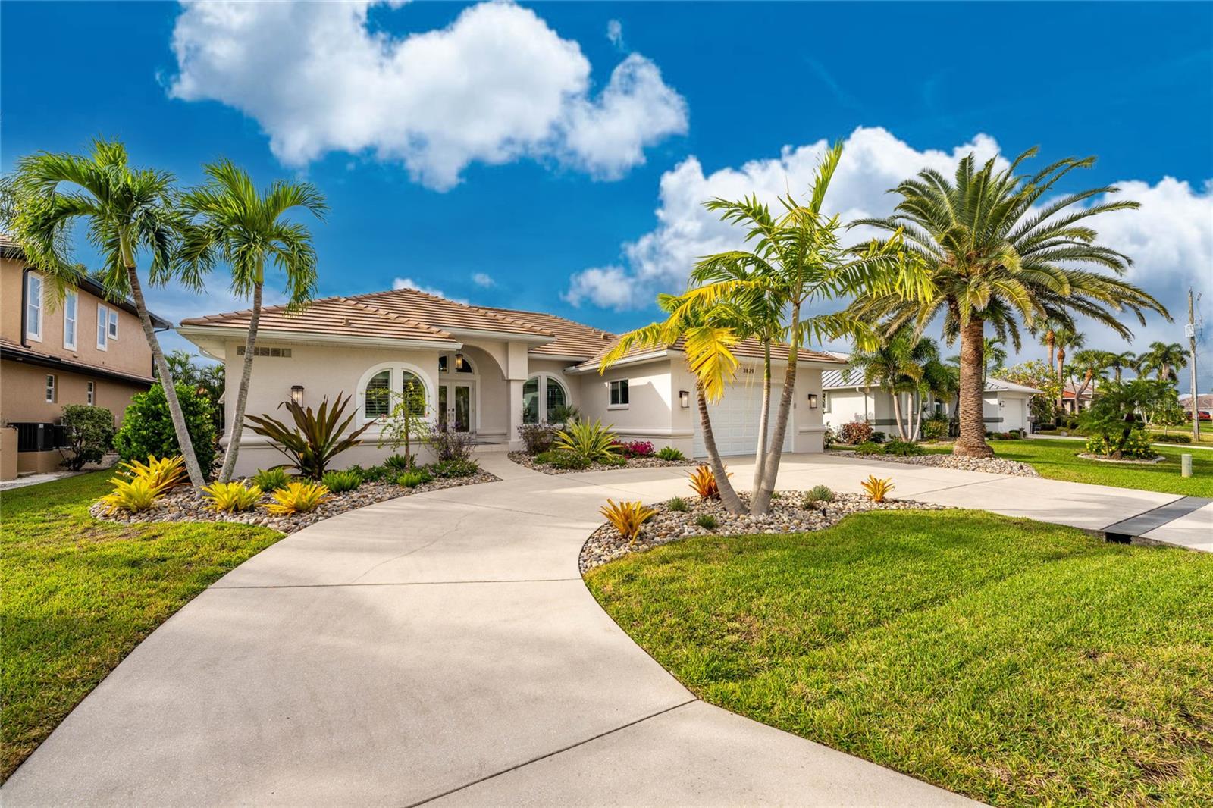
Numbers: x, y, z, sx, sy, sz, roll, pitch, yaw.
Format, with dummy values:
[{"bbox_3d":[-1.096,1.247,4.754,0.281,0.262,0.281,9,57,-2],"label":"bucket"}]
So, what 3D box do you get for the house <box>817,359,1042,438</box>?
[{"bbox_3d":[20.463,-0.559,35.365,17.700,5.500,13.400,1,-1,-28],"label":"house"}]

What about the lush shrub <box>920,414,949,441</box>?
[{"bbox_3d":[17.757,1.248,25.480,1.300,1.500,1.300,-1,-1,35],"label":"lush shrub"}]

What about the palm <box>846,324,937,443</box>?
[{"bbox_3d":[15.076,-1.058,24.800,4.100,5.952,4.000,-2,-2,31],"label":"palm"}]

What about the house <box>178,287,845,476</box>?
[{"bbox_3d":[-3.609,-1.373,21.085,20.150,6.530,17.150,1,-1,-28],"label":"house"}]

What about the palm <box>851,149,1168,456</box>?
[{"bbox_3d":[12.399,-2.994,15.662,7.400,9.600,7.400,-1,-1,38],"label":"palm"}]

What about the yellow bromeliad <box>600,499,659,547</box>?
[{"bbox_3d":[0.283,1.372,5.724,0.720,0.540,0.700,0,-1,3],"label":"yellow bromeliad"}]

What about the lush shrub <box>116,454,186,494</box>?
[{"bbox_3d":[-9.164,1.315,9.476,1.050,0.740,1.000,1,-2,-44],"label":"lush shrub"}]

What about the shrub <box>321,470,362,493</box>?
[{"bbox_3d":[-5.102,1.428,9.074,0.700,0.440,0.680,1,-1,-29],"label":"shrub"}]

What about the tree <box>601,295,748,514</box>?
[{"bbox_3d":[1.006,0.014,7.000,2.150,3.262,2.100,-1,-2,8],"label":"tree"}]

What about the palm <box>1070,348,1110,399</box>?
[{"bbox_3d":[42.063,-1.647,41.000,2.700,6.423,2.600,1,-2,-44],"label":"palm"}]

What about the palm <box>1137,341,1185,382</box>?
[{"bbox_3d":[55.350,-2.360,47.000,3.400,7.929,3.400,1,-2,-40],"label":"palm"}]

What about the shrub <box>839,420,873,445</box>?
[{"bbox_3d":[11.839,1.350,22.400,1.400,1.170,1.400,-1,-2,28],"label":"shrub"}]

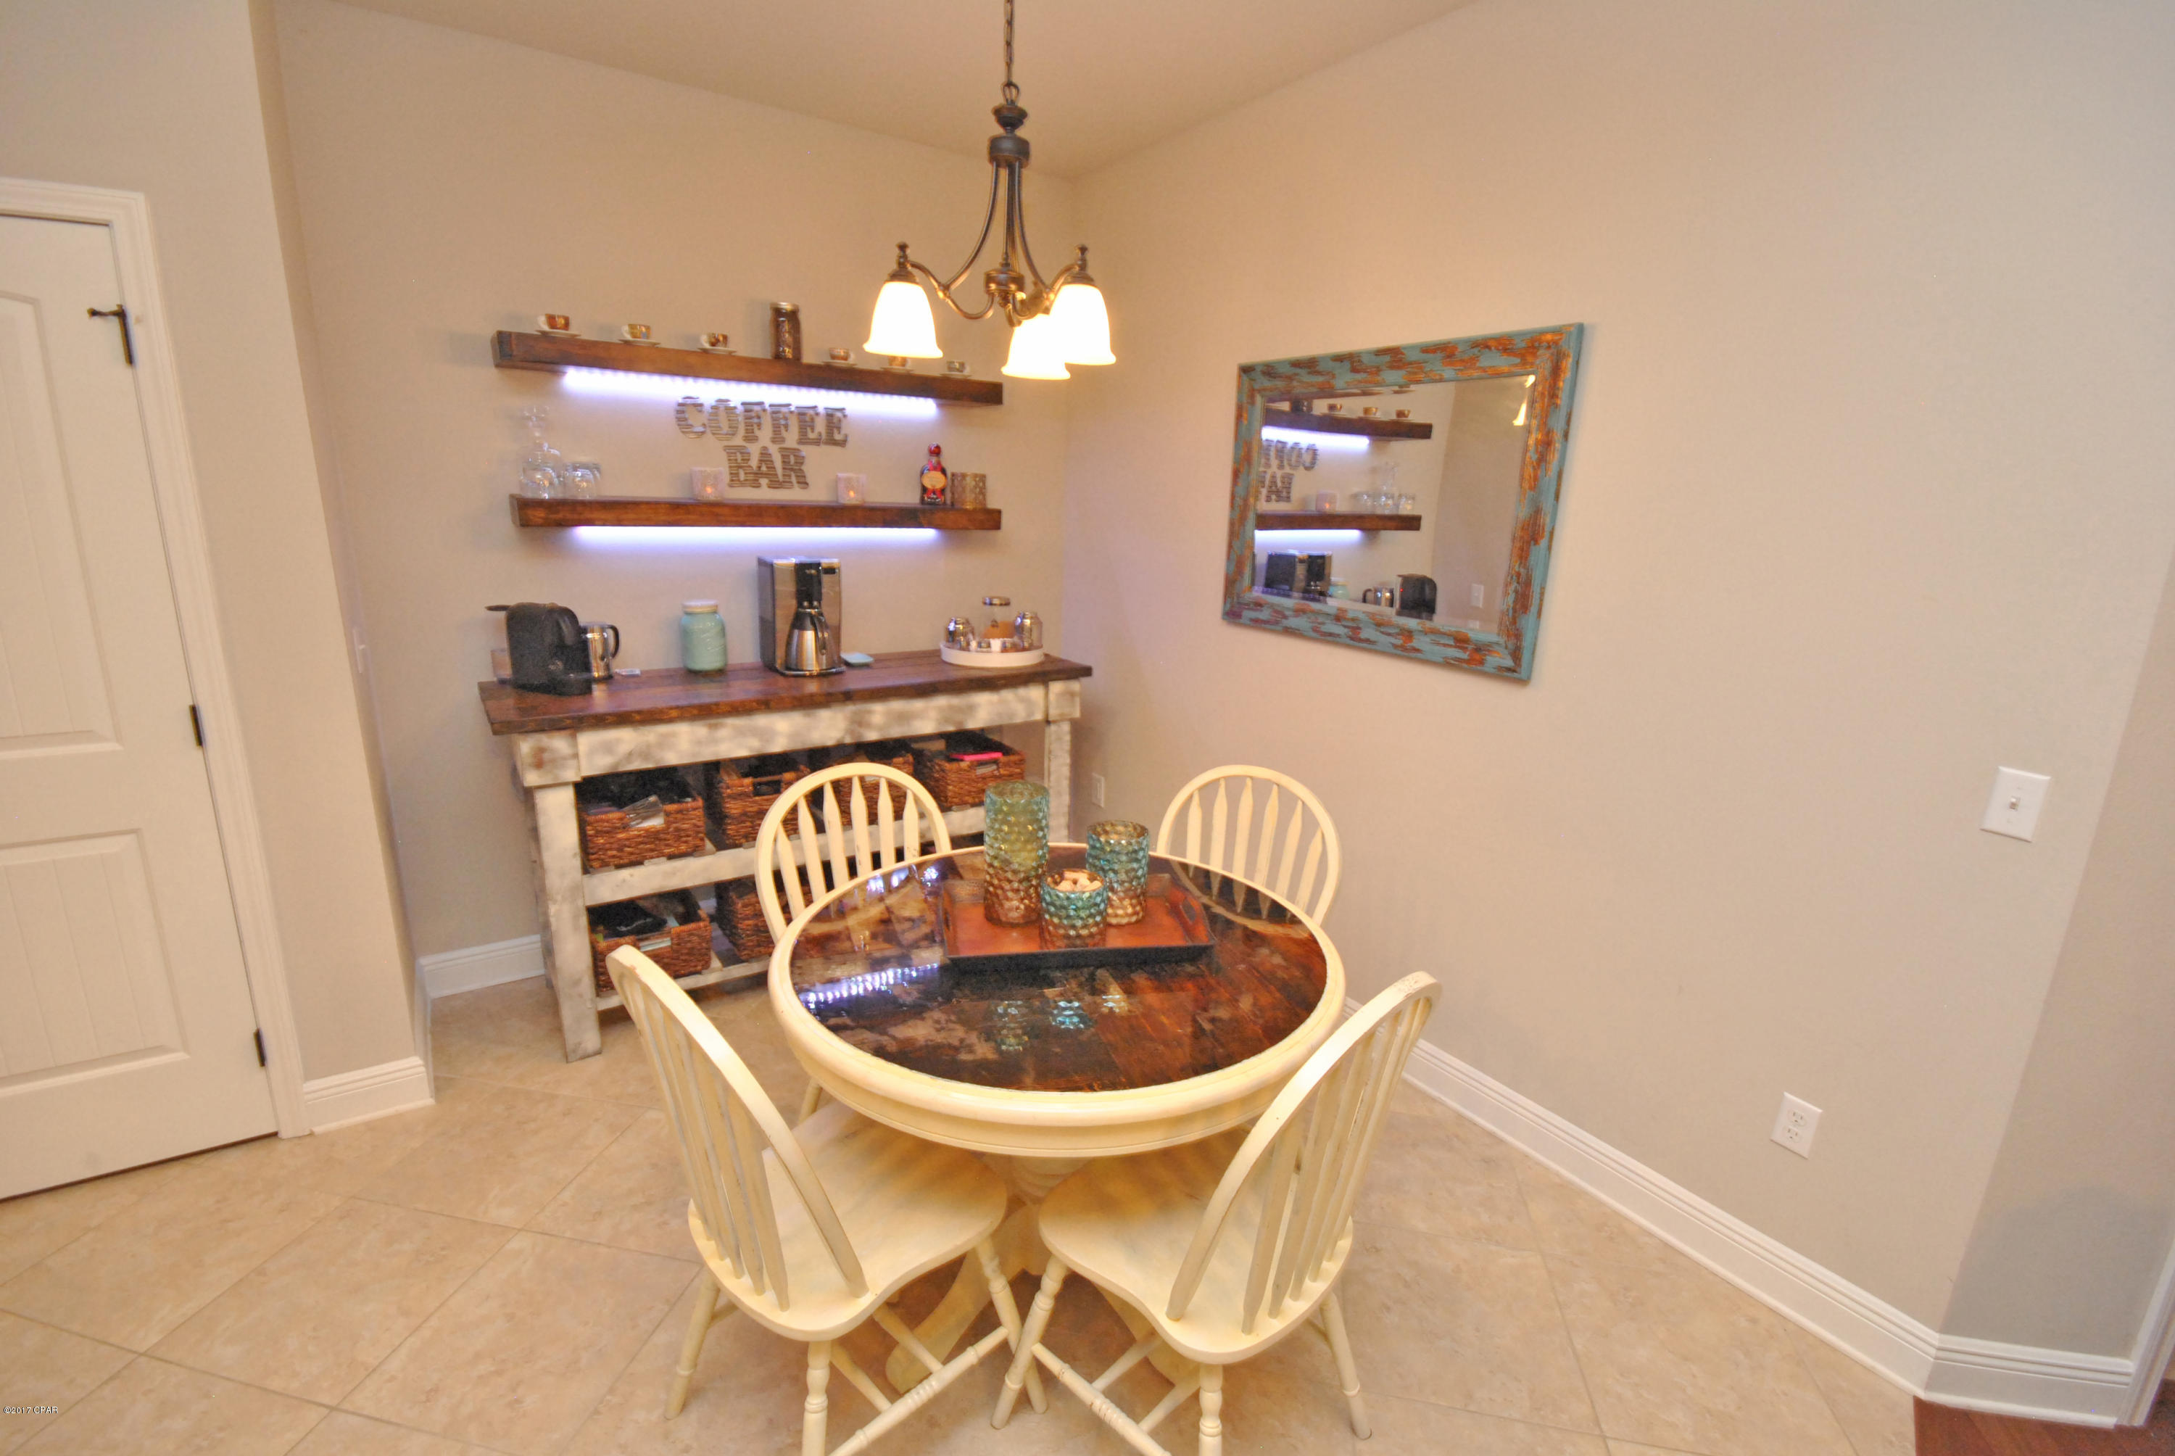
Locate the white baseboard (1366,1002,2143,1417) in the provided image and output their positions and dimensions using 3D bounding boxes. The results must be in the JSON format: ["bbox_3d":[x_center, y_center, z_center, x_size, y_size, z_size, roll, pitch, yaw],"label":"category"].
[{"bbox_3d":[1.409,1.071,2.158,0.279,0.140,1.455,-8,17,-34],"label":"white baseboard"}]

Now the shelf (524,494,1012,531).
[{"bbox_3d":[-1.006,-0.708,3.038,1.550,0.070,0.200,-8,17,-35],"label":"shelf"}]

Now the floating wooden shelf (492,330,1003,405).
[{"bbox_3d":[-1.002,-1.136,2.940,1.535,0.080,0.204,-8,17,-34],"label":"floating wooden shelf"}]

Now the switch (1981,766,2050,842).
[{"bbox_3d":[1.562,0.129,1.528,0.010,0.116,0.070,-8,17,-34],"label":"switch"}]

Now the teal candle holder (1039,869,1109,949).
[{"bbox_3d":[-0.024,0.344,1.700,0.121,0.117,0.121,2,13,0],"label":"teal candle holder"}]

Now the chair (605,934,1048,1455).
[{"bbox_3d":[-0.425,0.741,1.456,0.478,1.007,0.578,14,18,39],"label":"chair"}]

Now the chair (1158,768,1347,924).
[{"bbox_3d":[0.226,0.604,2.135,0.540,0.970,0.500,-10,18,-40],"label":"chair"}]

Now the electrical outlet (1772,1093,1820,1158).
[{"bbox_3d":[1.444,0.811,1.847,0.007,0.114,0.070,-8,17,-34],"label":"electrical outlet"}]

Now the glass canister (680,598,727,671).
[{"bbox_3d":[-1.263,-0.303,2.987,0.130,0.221,0.130,-8,17,-34],"label":"glass canister"}]

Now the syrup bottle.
[{"bbox_3d":[-0.561,-0.925,3.329,0.094,0.212,0.092,-8,17,-36],"label":"syrup bottle"}]

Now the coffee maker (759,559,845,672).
[{"bbox_3d":[-0.966,-0.383,3.058,0.210,0.360,0.265,-7,16,-32],"label":"coffee maker"}]

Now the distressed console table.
[{"bbox_3d":[-0.903,0.318,3.103,1.840,1.005,0.546,-8,17,-36],"label":"distressed console table"}]

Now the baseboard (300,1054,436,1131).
[{"bbox_3d":[-1.825,0.925,2.310,0.244,0.140,0.025,-8,17,-34],"label":"baseboard"}]

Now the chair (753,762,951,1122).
[{"bbox_3d":[-0.384,0.604,2.048,0.540,0.970,0.500,12,17,36],"label":"chair"}]

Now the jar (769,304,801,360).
[{"bbox_3d":[-0.972,-1.267,2.924,0.094,0.188,0.094,2,13,0],"label":"jar"}]

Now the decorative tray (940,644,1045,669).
[{"bbox_3d":[-0.351,-0.281,3.372,0.386,0.046,0.386,2,14,0],"label":"decorative tray"}]

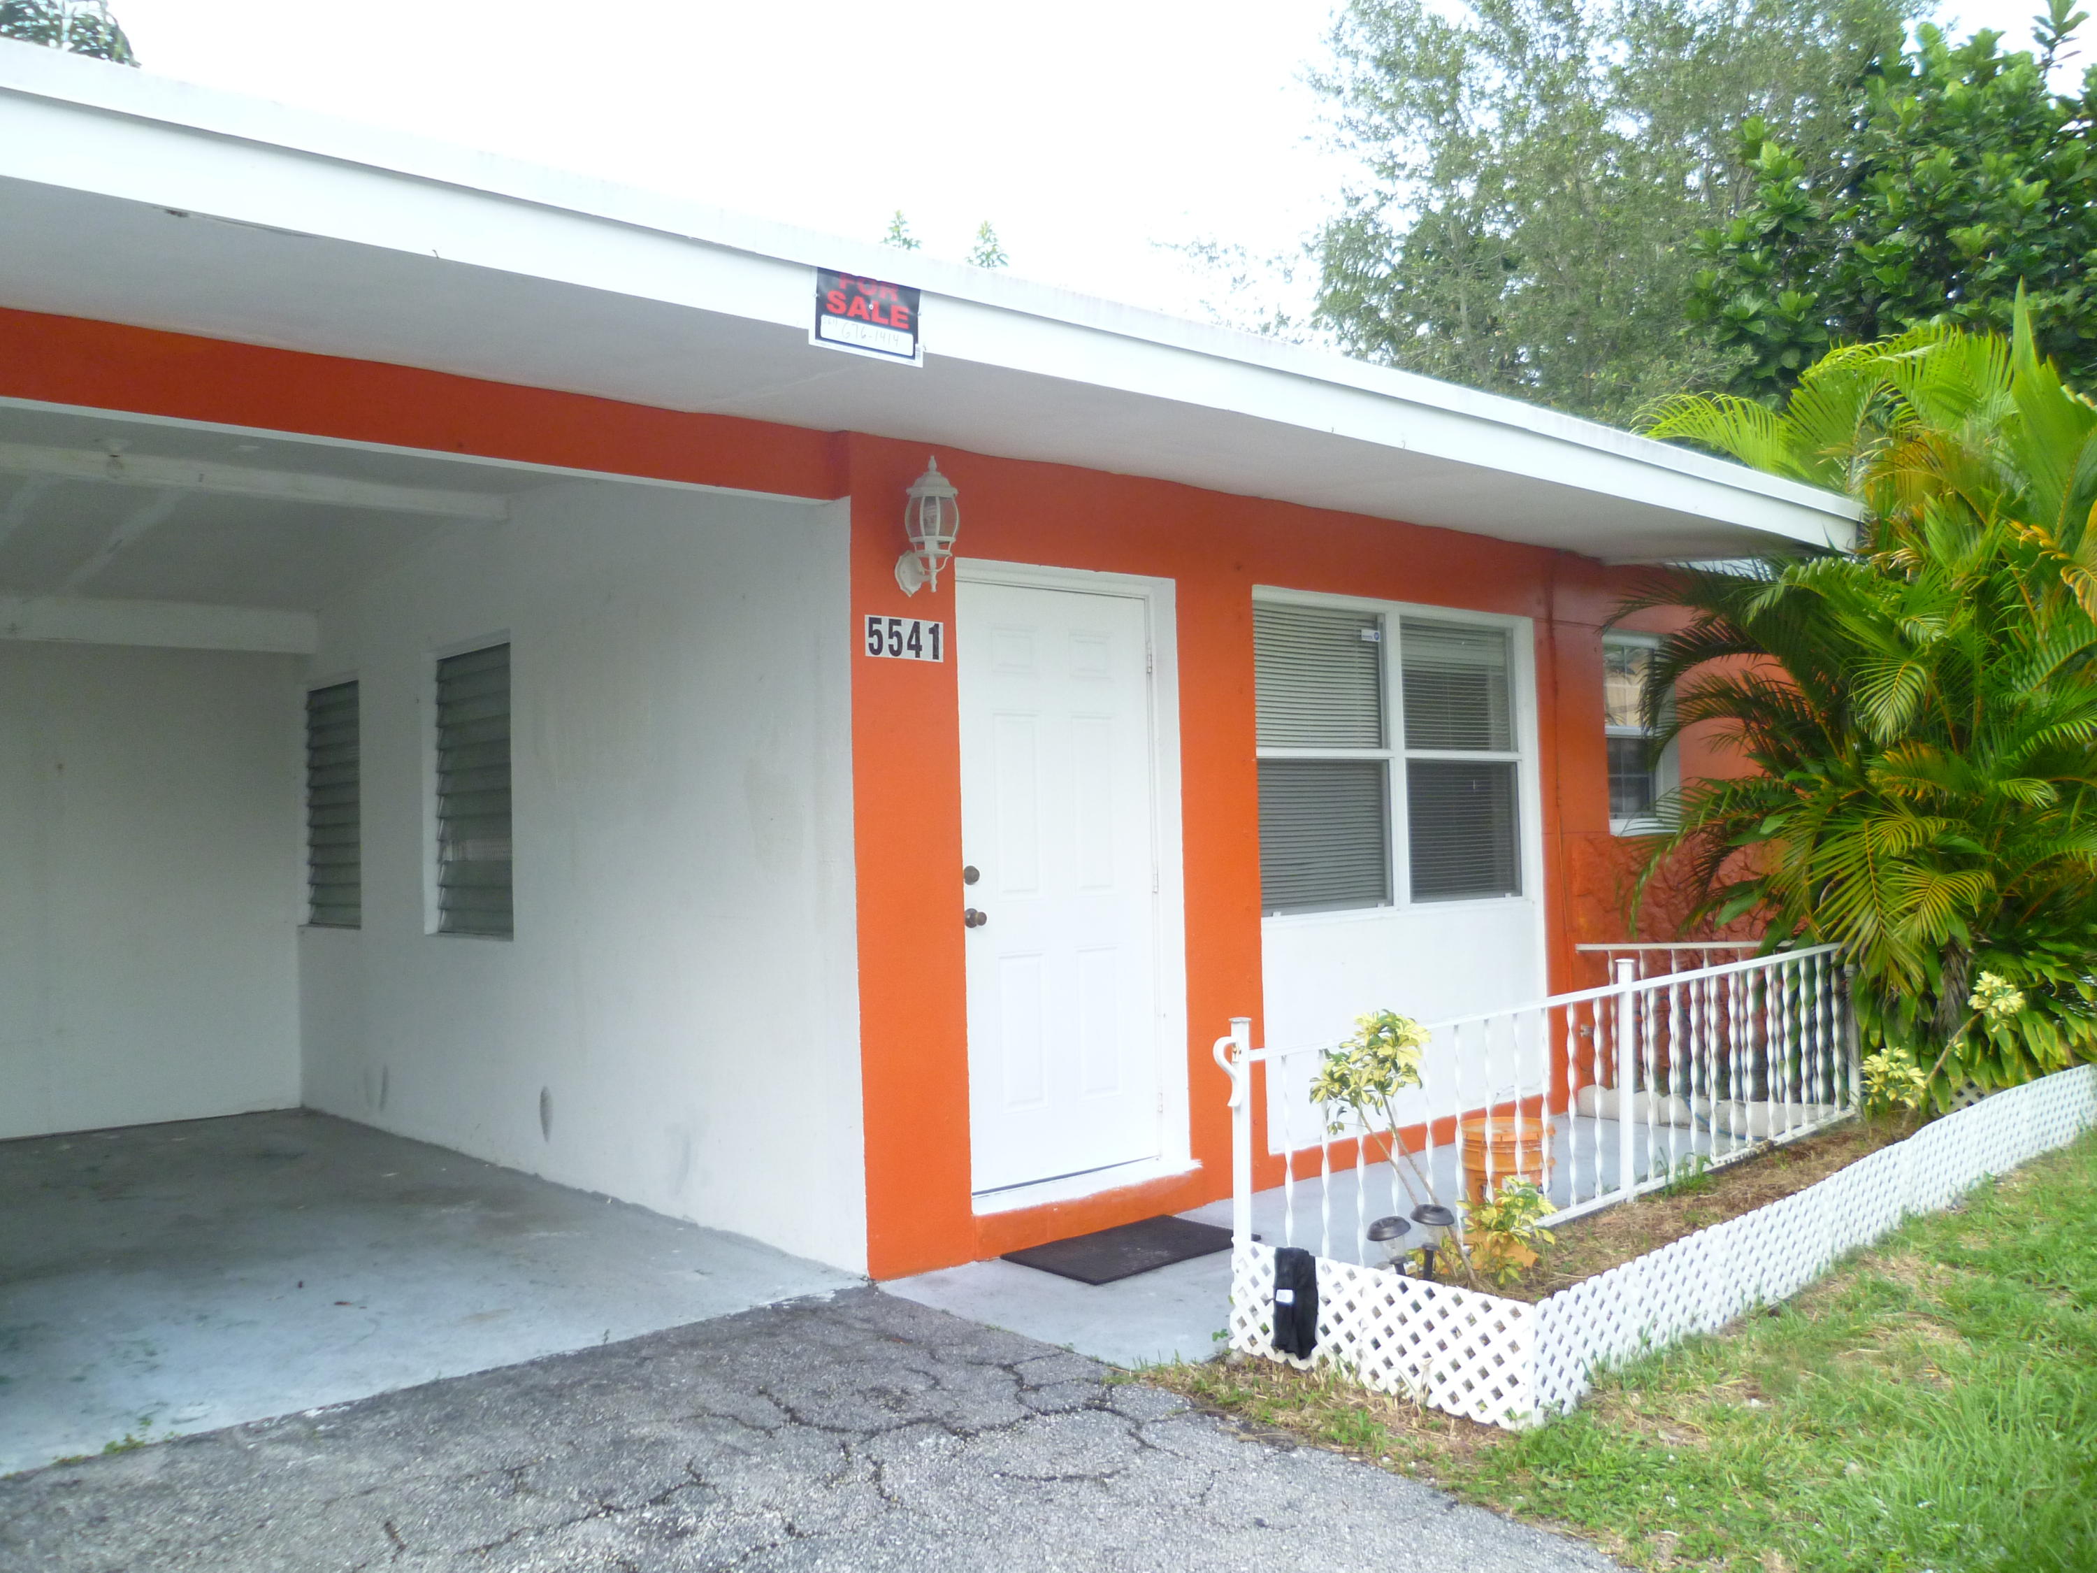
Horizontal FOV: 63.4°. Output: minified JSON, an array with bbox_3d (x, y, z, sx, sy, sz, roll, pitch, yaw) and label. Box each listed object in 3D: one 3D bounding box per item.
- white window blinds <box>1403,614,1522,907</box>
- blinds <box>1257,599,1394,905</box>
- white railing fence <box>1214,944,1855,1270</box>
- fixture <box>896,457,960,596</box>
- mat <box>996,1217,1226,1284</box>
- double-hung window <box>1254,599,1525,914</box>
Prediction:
[{"bbox_3d":[1.820,-0.108,7.394,0.850,1.220,0.090,0,-2,-42],"label":"white window blinds"},{"bbox_3d":[1.094,-0.118,6.735,0.870,1.240,0.090,0,-2,-42],"label":"blinds"},{"bbox_3d":[1.942,1.027,5.891,4.050,0.850,0.120,0,-2,-42],"label":"white railing fence"},{"bbox_3d":[-0.376,-0.799,5.223,0.170,0.420,0.235,0,-2,-42],"label":"fixture"},{"bbox_3d":[0.270,1.470,5.415,0.765,0.015,0.455,0,-2,-42],"label":"mat"},{"bbox_3d":[1.457,-0.118,7.065,1.880,1.260,0.100,0,-2,-42],"label":"double-hung window"}]

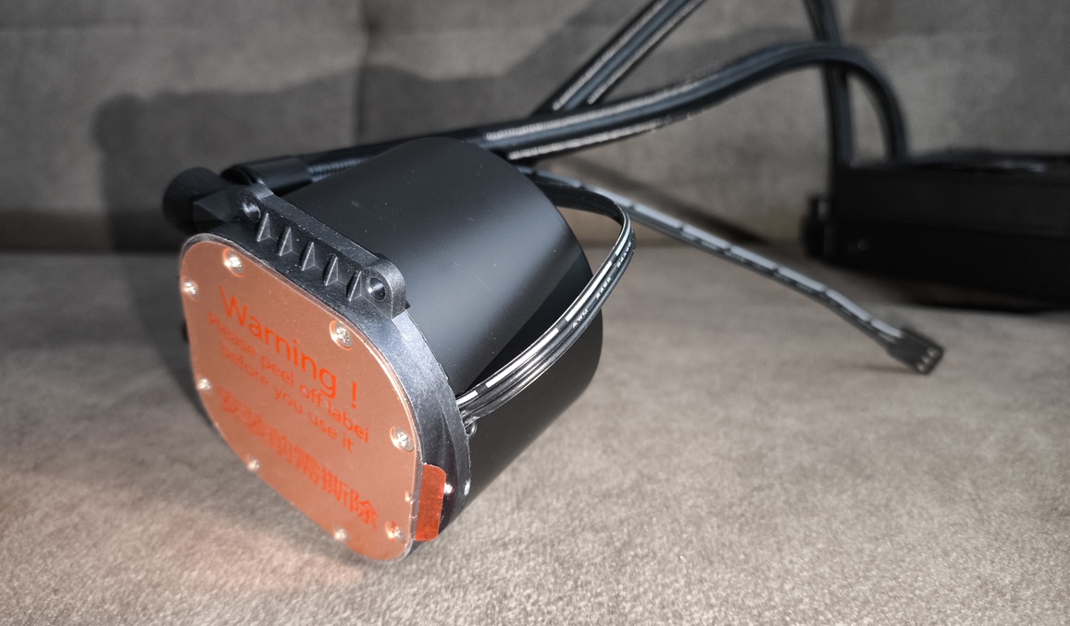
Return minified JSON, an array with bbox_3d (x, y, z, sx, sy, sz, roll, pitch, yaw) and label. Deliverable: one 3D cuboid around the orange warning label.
[{"bbox_3d":[-0.045,0.017,0.143,0.059,0.059,0.001,30,42,21],"label":"orange warning label"}]

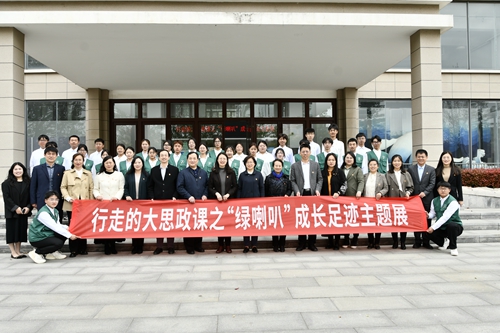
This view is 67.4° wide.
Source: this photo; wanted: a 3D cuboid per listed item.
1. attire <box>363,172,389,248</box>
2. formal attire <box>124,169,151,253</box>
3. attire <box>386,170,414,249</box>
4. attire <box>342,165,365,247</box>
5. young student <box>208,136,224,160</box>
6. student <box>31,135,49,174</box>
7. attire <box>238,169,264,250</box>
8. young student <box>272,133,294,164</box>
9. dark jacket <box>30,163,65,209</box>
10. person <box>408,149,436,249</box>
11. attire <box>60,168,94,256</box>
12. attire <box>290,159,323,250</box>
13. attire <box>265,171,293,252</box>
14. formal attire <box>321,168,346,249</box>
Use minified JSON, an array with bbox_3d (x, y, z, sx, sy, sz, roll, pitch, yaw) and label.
[{"bbox_3d":[2.176,0.763,6.500,0.470,1.330,0.320,-1,-1,5],"label":"attire"},{"bbox_3d":[-1.919,0.766,6.396,0.440,1.410,0.310,-1,-1,-7],"label":"formal attire"},{"bbox_3d":[2.609,0.751,6.500,0.490,1.370,0.320,-1,-1,6],"label":"attire"},{"bbox_3d":[1.816,0.673,6.548,0.430,1.434,0.300,-1,-1,19],"label":"attire"},{"bbox_3d":[-0.707,0.236,7.686,0.440,1.680,0.280,-1,-1,-3],"label":"young student"},{"bbox_3d":[-4.017,0.266,7.285,0.480,1.770,0.290,-1,-1,-12],"label":"student"},{"bbox_3d":[0.017,0.728,6.348,0.430,1.388,0.290,-1,-1,-1],"label":"attire"},{"bbox_3d":[0.724,0.167,8.099,0.470,1.750,0.290,-1,-1,-1],"label":"young student"},{"bbox_3d":[-3.383,0.325,6.273,0.530,0.800,0.290,-1,-1,-12],"label":"dark jacket"},{"bbox_3d":[2.976,0.551,6.486,0.490,1.702,0.310,-1,-1,9],"label":"person"},{"bbox_3d":[-2.816,0.751,6.120,0.550,1.430,0.340,0,-1,-8],"label":"attire"},{"bbox_3d":[0.962,0.652,6.380,0.530,1.560,0.330,-1,-1,0],"label":"attire"},{"bbox_3d":[0.496,0.753,6.526,0.470,1.380,0.320,-1,-1,-2],"label":"attire"},{"bbox_3d":[1.465,0.727,6.578,0.440,1.410,0.310,-1,-1,2],"label":"formal attire"}]

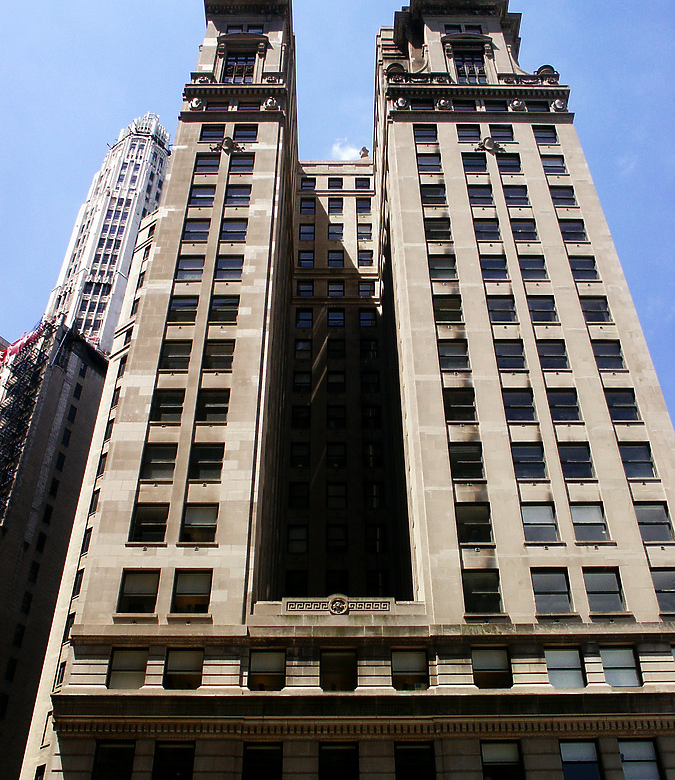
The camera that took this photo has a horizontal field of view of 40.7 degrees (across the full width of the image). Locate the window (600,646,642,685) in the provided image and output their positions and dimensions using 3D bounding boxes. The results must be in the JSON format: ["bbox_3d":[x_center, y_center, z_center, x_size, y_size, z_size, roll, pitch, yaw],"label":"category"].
[{"bbox_3d":[11.018,10.791,35.205,1.360,1.751,0.250,0,-42,0],"label":"window"}]

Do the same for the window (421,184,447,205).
[{"bbox_3d":[6.205,-12.539,58.506,1.603,2.131,0.200,0,-42,0],"label":"window"}]

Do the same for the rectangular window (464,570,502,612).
[{"bbox_3d":[6.198,8.623,38.830,1.556,2.107,0.200,0,-42,0],"label":"rectangular window"}]

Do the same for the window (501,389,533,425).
[{"bbox_3d":[9.304,0.809,46.477,1.621,2.201,0.200,0,-42,0],"label":"window"}]

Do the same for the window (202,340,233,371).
[{"bbox_3d":[-6.302,-1.837,48.788,1.621,2.201,0.200,0,-42,0],"label":"window"}]

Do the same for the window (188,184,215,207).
[{"bbox_3d":[-8.636,-12.498,58.402,1.556,2.167,0.200,0,-42,0],"label":"window"}]

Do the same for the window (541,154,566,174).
[{"bbox_3d":[14.502,-15.033,60.784,1.603,2.132,0.200,0,-42,0],"label":"window"}]

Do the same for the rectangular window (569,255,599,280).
[{"bbox_3d":[14.529,-7.205,53.750,1.603,2.182,0.200,0,-42,0],"label":"rectangular window"}]

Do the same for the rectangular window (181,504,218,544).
[{"bbox_3d":[-6.269,6.125,41.627,1.621,2.201,0.200,0,-42,0],"label":"rectangular window"}]

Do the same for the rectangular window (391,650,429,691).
[{"bbox_3d":[2.939,11.340,36.568,1.471,1.760,0.200,0,-42,0],"label":"rectangular window"}]

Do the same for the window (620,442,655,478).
[{"bbox_3d":[14.697,3.454,44.582,1.580,2.200,0.250,0,-42,0],"label":"window"}]

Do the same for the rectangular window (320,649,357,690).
[{"bbox_3d":[0.053,11.138,36.211,1.478,1.833,0.200,0,-42,0],"label":"rectangular window"}]

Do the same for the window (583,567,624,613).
[{"bbox_3d":[11.596,8.655,39.488,1.583,2.185,0.200,0,-42,0],"label":"window"}]

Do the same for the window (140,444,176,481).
[{"bbox_3d":[-8.167,3.346,41.874,1.530,2.125,0.250,0,-42,0],"label":"window"}]

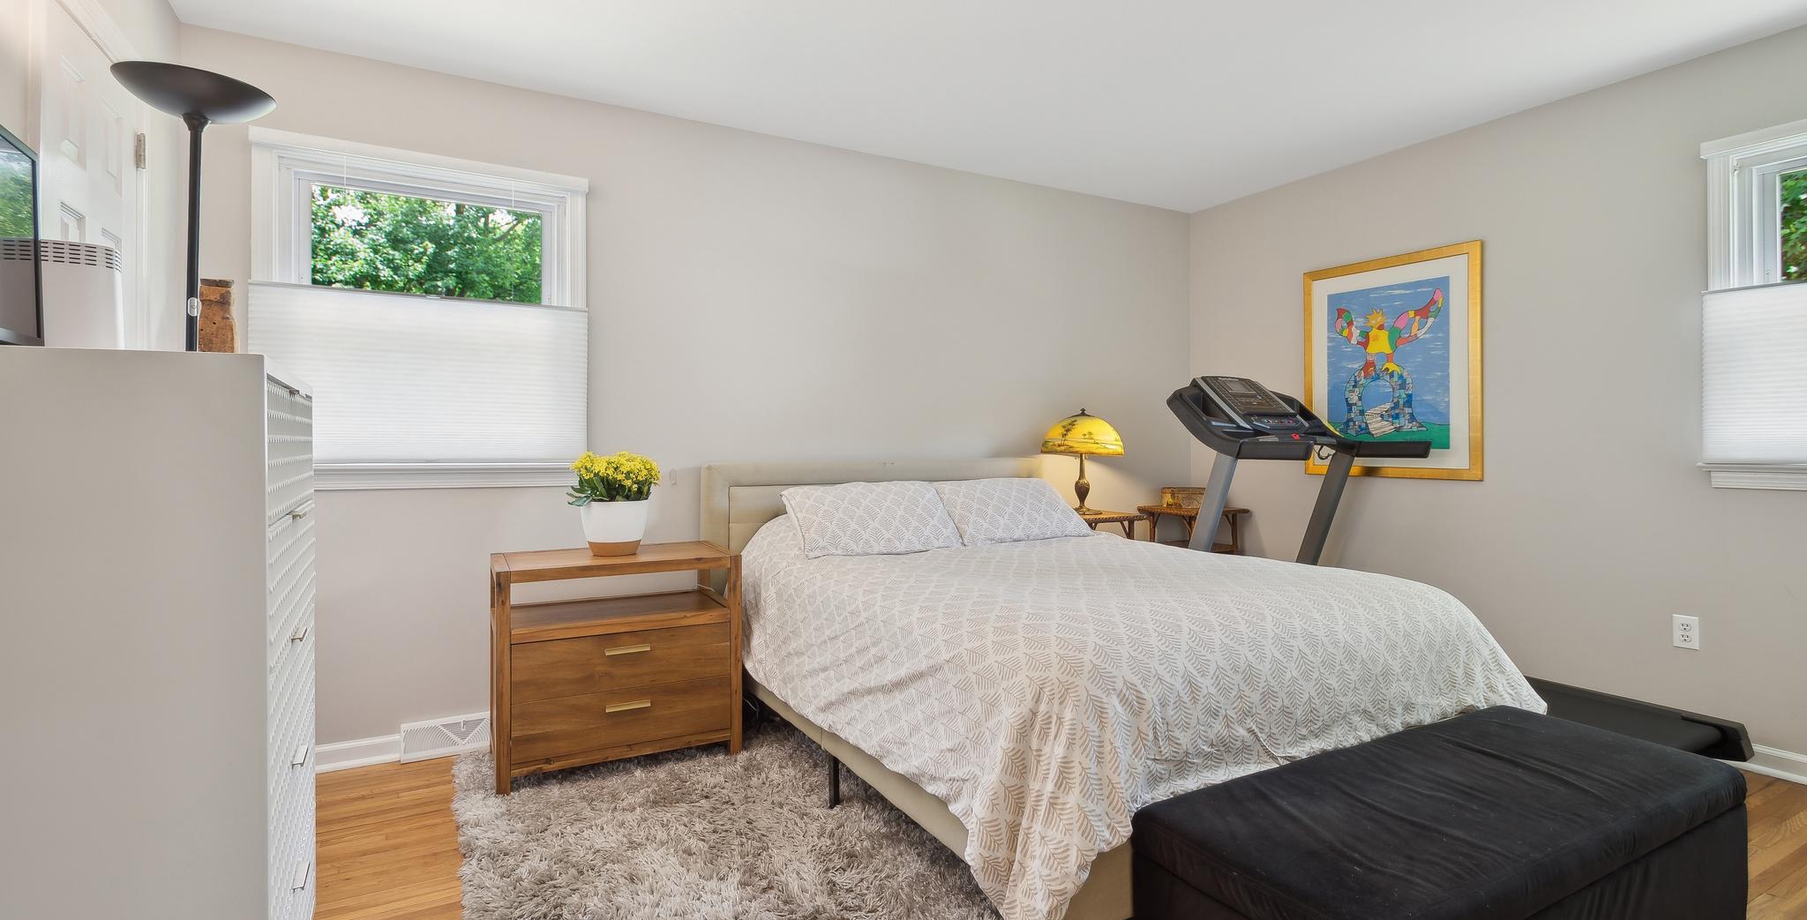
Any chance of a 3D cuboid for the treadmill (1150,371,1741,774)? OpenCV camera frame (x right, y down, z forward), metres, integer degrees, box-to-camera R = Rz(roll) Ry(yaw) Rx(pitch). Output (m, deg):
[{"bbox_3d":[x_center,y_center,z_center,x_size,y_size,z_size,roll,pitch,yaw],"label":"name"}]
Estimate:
[{"bbox_3d":[1.931,0.338,3.365,0.850,1.375,1.880,-1,1,-30],"label":"treadmill"}]

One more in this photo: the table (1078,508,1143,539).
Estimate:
[{"bbox_3d":[0.939,0.644,4.239,0.400,0.740,0.390,-1,1,-30],"label":"table"}]

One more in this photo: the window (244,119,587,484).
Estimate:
[{"bbox_3d":[-1.640,-0.482,2.989,1.035,1.169,0.090,-1,1,-30],"label":"window"}]

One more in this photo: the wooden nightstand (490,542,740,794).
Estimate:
[{"bbox_3d":[-1.014,0.687,3.002,0.770,0.706,0.465,-1,1,-30],"label":"wooden nightstand"}]

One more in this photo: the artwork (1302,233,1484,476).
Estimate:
[{"bbox_3d":[2.174,-0.418,3.865,0.035,0.991,0.814,-1,1,-30],"label":"artwork"}]

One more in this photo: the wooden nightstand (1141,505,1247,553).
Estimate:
[{"bbox_3d":[1.548,0.635,4.555,0.400,0.742,0.400,-1,1,-30],"label":"wooden nightstand"}]

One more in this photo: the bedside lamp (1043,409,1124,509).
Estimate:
[{"bbox_3d":[0.894,0.011,4.232,0.420,0.530,0.420,0,1,0],"label":"bedside lamp"}]

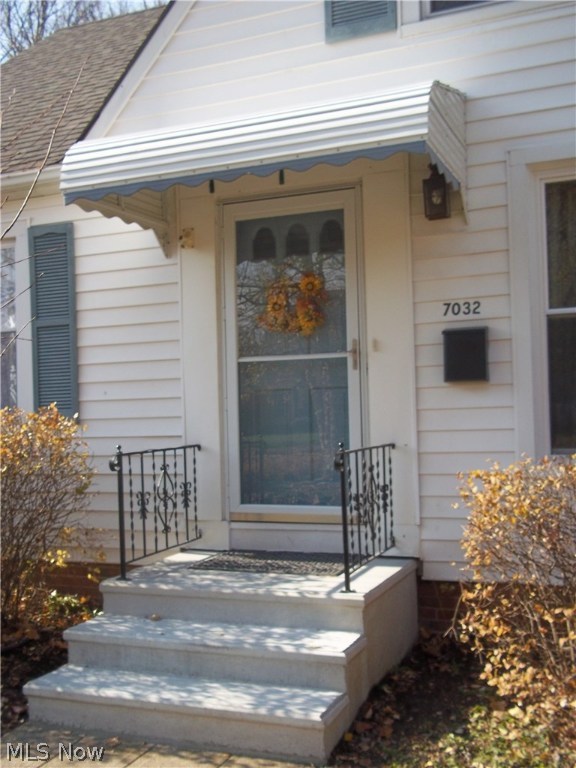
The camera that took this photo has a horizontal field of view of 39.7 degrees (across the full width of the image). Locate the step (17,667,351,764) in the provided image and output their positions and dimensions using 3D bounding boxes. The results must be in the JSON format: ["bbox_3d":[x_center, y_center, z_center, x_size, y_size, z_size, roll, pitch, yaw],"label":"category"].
[{"bbox_3d":[-0.474,1.439,3.531,1.450,0.178,0.330,-2,-2,21],"label":"step"}]

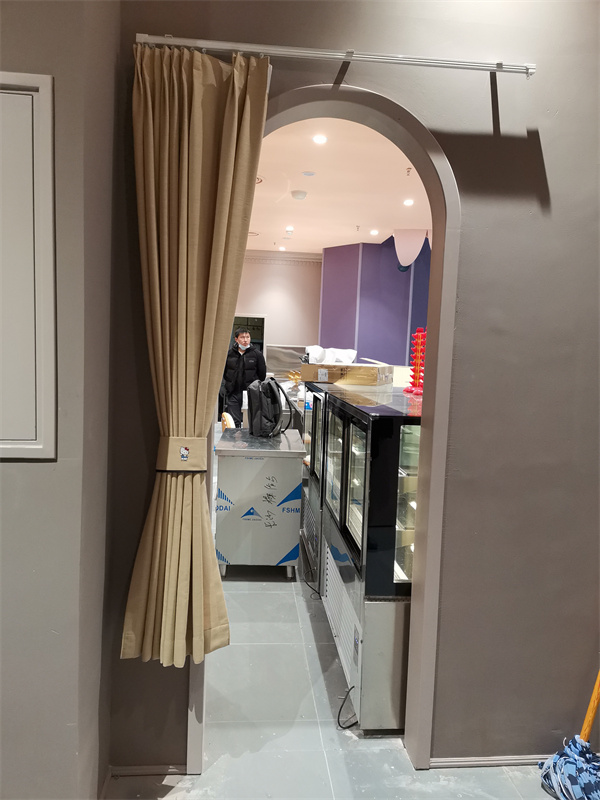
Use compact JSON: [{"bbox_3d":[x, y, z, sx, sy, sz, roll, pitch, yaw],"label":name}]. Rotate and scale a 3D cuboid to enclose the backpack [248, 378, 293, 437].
[{"bbox_3d":[-0.219,0.042,4.281,0.260,0.420,0.310,3,5,16],"label":"backpack"}]

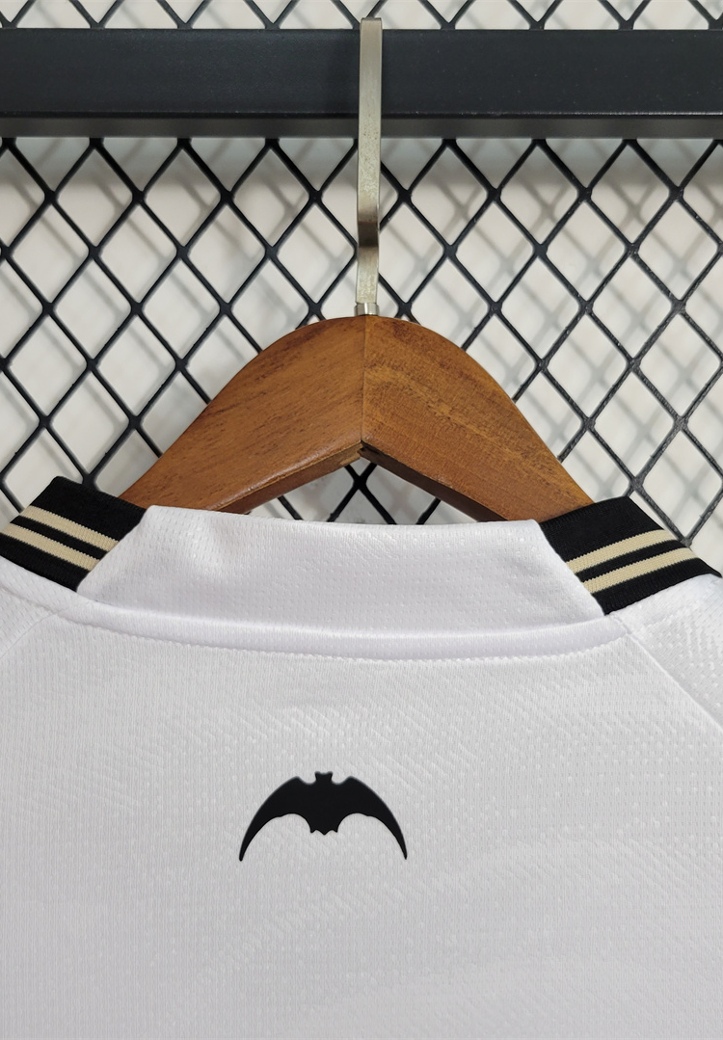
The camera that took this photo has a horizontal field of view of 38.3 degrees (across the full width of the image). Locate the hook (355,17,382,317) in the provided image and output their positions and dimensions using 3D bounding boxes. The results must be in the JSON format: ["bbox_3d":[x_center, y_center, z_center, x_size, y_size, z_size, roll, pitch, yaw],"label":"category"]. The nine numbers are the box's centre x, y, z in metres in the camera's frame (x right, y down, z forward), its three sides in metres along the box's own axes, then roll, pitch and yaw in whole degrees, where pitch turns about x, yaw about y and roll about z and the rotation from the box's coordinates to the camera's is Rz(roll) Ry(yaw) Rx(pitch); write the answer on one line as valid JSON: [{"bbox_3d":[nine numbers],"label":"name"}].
[{"bbox_3d":[0.002,-0.113,0.337,0.008,0.097,0.044,0,-5,2],"label":"hook"}]

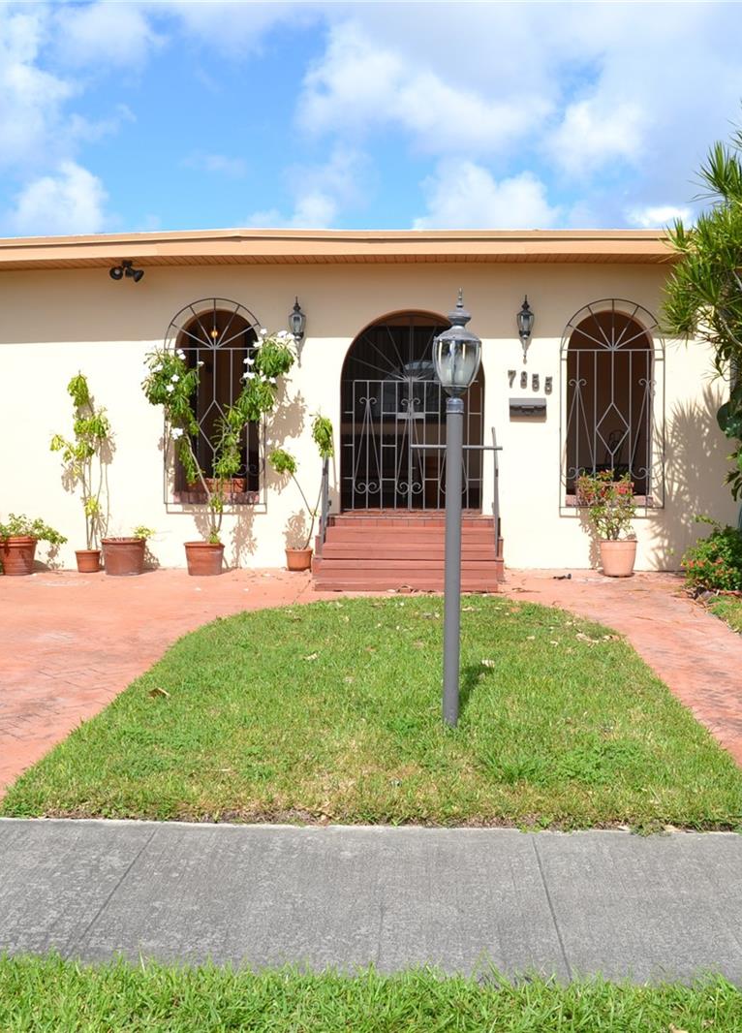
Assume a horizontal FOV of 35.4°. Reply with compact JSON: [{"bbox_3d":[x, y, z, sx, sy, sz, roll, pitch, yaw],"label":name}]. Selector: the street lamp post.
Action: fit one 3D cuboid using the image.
[{"bbox_3d":[0.436,-0.020,6.040,0.260,2.280,0.260,0,4,2],"label":"street lamp post"}]

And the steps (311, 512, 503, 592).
[{"bbox_3d":[0.370,0.327,11.600,1.840,0.650,1.450,0,4,2],"label":"steps"}]

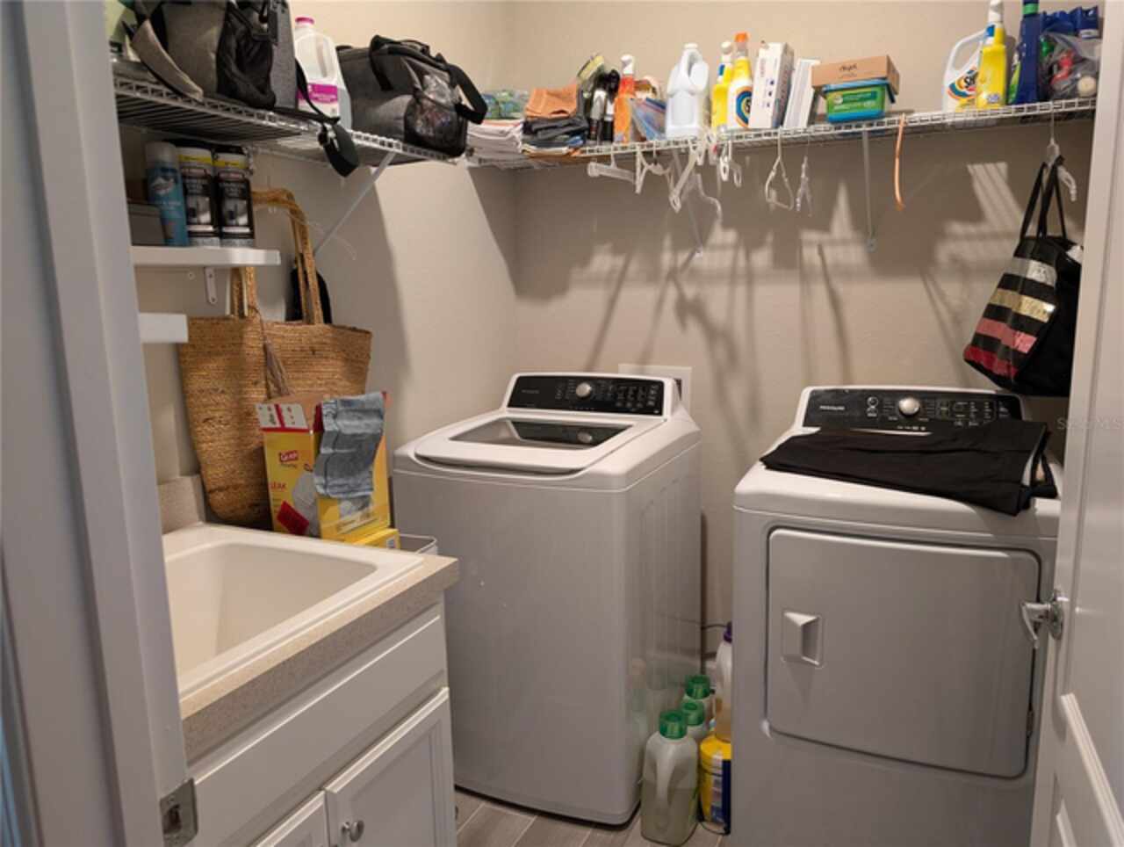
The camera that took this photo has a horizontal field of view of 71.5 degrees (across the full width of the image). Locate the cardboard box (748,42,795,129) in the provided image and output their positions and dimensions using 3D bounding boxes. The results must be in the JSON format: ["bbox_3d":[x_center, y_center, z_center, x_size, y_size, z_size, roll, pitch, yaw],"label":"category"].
[{"bbox_3d":[0.669,-1.061,2.489,0.075,0.245,0.125,11,13,28],"label":"cardboard box"}]

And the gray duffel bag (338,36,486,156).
[{"bbox_3d":[-0.433,-0.853,2.110,0.340,0.265,0.270,3,10,24],"label":"gray duffel bag"}]

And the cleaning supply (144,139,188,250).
[{"bbox_3d":[-0.711,-0.409,1.405,0.061,0.187,0.061,-8,12,-34],"label":"cleaning supply"}]

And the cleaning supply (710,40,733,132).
[{"bbox_3d":[0.532,-1.087,2.553,0.075,0.300,0.095,4,11,31],"label":"cleaning supply"}]

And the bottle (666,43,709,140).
[{"bbox_3d":[0.367,-0.943,2.234,0.119,0.254,0.110,3,11,24],"label":"bottle"}]

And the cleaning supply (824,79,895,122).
[{"bbox_3d":[0.802,-0.845,2.110,0.159,0.086,0.219,3,11,24],"label":"cleaning supply"}]

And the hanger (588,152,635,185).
[{"bbox_3d":[0.172,-0.888,2.662,0.030,0.125,0.300,6,11,37],"label":"hanger"}]

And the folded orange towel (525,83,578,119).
[{"bbox_3d":[-0.008,-1.005,2.477,0.160,0.090,0.190,2,10,21],"label":"folded orange towel"}]

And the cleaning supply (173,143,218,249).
[{"bbox_3d":[-0.679,-0.420,1.470,0.062,0.187,0.062,-8,12,-34],"label":"cleaning supply"}]

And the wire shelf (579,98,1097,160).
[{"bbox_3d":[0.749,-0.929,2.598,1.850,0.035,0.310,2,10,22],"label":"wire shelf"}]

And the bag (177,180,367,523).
[{"bbox_3d":[-0.598,-0.149,1.748,0.140,0.650,0.460,3,11,27],"label":"bag"}]

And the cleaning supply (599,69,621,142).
[{"bbox_3d":[0.150,-0.936,2.325,0.058,0.217,0.060,3,11,24],"label":"cleaning supply"}]

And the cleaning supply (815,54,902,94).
[{"bbox_3d":[0.928,-1.077,2.459,0.213,0.061,0.230,4,11,30],"label":"cleaning supply"}]

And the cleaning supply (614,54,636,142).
[{"bbox_3d":[0.192,-0.955,2.327,0.068,0.258,0.092,1,10,15],"label":"cleaning supply"}]

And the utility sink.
[{"bbox_3d":[-0.632,0.422,1.261,0.567,0.298,0.632,3,11,24],"label":"utility sink"}]

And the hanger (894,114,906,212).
[{"bbox_3d":[1.009,-0.787,2.342,0.015,0.250,0.420,3,10,24],"label":"hanger"}]

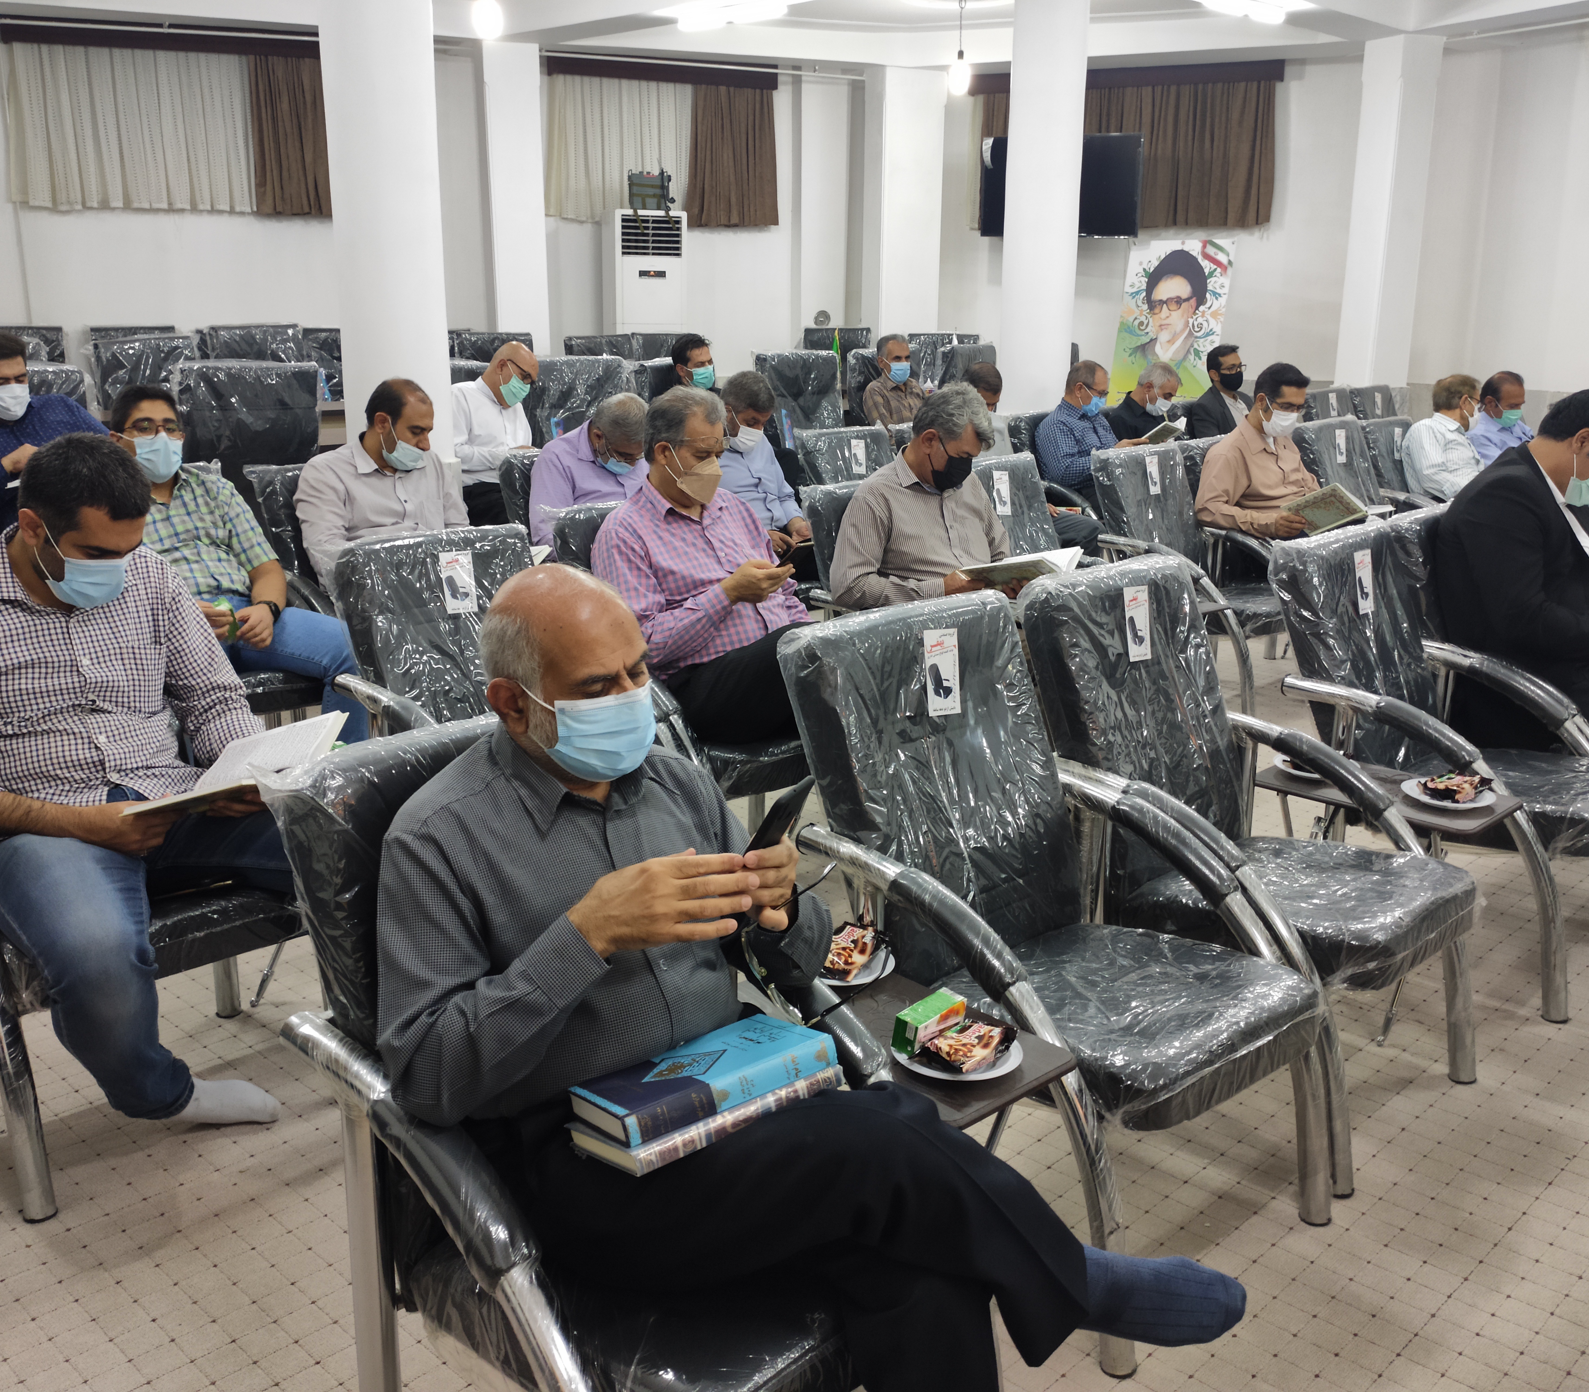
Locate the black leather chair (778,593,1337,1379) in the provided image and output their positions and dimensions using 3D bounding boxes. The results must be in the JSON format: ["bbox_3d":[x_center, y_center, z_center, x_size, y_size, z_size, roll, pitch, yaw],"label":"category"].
[{"bbox_3d":[0.426,0.394,2.364,0.642,1.002,0.820,-12,19,-41],"label":"black leather chair"}]

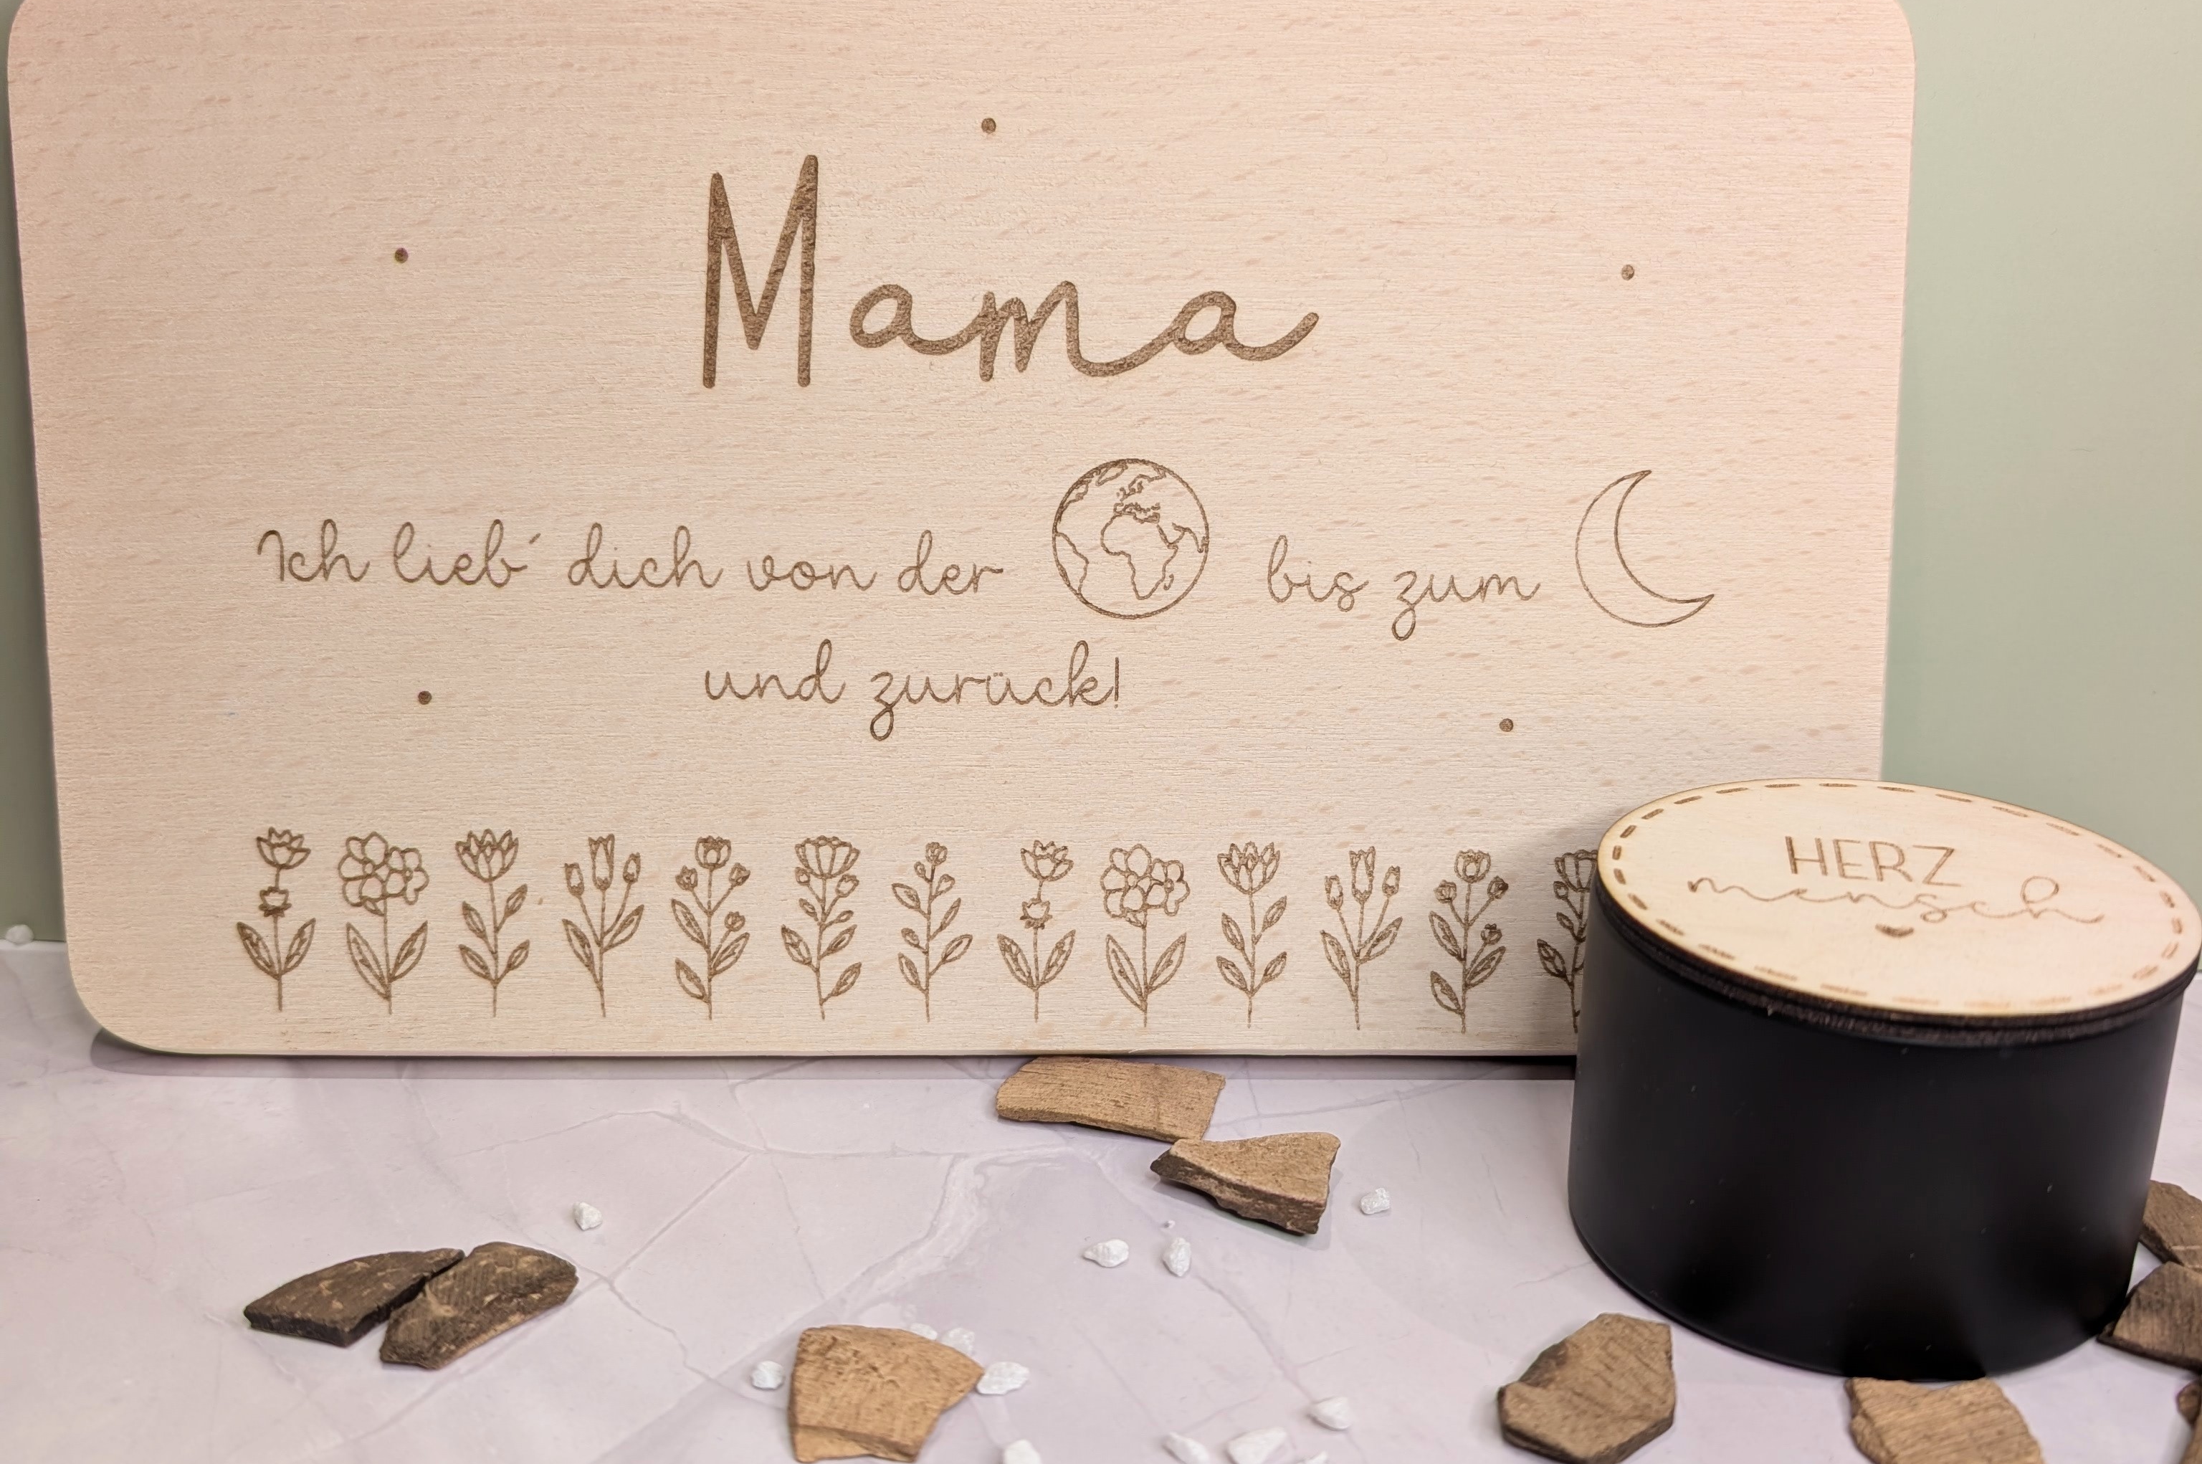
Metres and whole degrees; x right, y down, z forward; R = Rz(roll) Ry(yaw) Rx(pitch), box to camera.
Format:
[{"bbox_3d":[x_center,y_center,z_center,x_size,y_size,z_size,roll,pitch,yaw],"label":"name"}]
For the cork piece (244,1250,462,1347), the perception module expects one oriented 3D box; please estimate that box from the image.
[{"bbox_3d":[-0.083,0.063,0.227,0.013,0.004,0.020,13,24,31],"label":"cork piece"}]

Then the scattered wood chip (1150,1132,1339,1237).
[{"bbox_3d":[0.018,0.054,0.249,0.023,0.005,0.014,8,22,22],"label":"scattered wood chip"}]

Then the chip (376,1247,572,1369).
[{"bbox_3d":[-0.069,0.064,0.224,0.013,0.004,0.020,10,22,24],"label":"chip"}]

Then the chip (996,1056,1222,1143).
[{"bbox_3d":[0.002,0.048,0.268,0.028,0.003,0.015,7,21,17],"label":"chip"}]

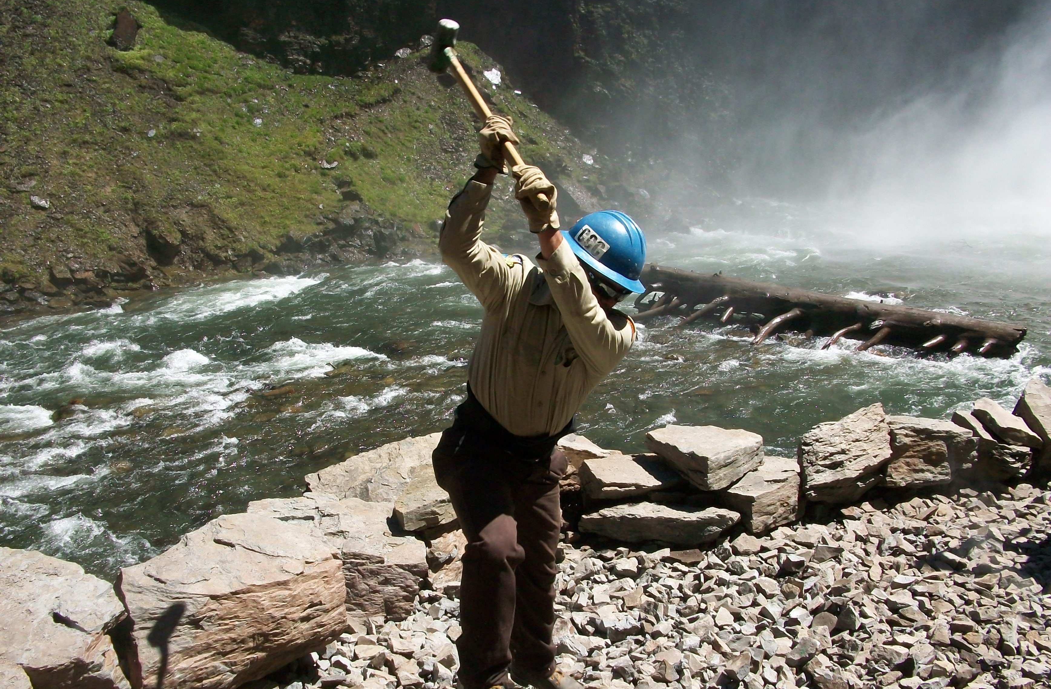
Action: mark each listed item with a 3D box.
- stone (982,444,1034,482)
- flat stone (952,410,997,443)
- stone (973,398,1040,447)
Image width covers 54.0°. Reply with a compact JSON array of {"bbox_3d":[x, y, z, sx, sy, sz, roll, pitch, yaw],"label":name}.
[{"bbox_3d":[2.635,0.636,5.652,0.240,0.170,0.220,3,10,15],"label":"stone"},{"bbox_3d":[2.800,0.497,6.459,0.270,0.150,0.170,5,9,35],"label":"flat stone"},{"bbox_3d":[2.615,0.447,5.631,0.190,0.090,0.350,-8,32,-38],"label":"stone"}]

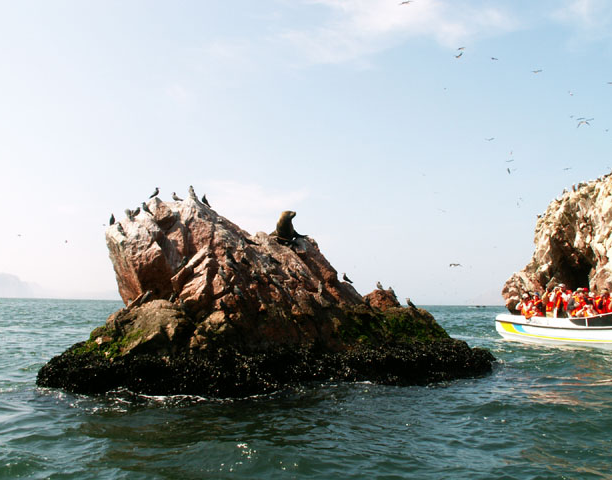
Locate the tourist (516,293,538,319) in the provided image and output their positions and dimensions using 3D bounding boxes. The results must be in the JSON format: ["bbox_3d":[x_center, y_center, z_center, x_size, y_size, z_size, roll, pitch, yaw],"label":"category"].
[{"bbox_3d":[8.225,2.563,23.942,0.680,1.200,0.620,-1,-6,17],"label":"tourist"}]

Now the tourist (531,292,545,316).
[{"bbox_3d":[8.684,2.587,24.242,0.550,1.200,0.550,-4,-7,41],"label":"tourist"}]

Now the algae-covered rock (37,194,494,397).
[{"bbox_3d":[-0.267,1.105,14.785,10.357,3.990,5.200,3,-6,-20],"label":"algae-covered rock"}]

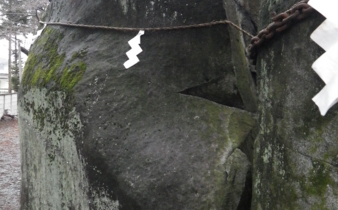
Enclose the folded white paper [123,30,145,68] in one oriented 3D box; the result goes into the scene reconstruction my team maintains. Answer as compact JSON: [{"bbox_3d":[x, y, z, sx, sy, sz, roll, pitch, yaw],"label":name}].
[{"bbox_3d":[-0.256,-0.409,2.700,0.147,0.285,0.030,1,3,12],"label":"folded white paper"}]

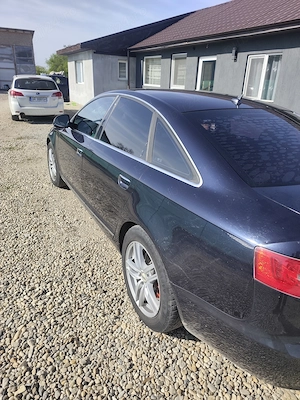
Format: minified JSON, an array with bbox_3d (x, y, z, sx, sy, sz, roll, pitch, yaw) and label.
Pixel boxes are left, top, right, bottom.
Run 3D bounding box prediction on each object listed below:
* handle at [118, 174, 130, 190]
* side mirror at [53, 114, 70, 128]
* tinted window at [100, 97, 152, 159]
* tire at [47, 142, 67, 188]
[{"bbox_3d":[-0.166,-0.111,1.713,0.060,0.090,0.185,-10,25,-28],"label":"handle"},{"bbox_3d":[-0.917,-0.820,2.793,0.210,0.145,0.140,-10,25,-28],"label":"side mirror"},{"bbox_3d":[-0.155,-0.544,1.975,0.050,0.400,0.860,17,11,-35],"label":"tinted window"},{"bbox_3d":[-1.387,-0.537,4.102,0.225,0.650,0.650,-10,25,-28],"label":"tire"}]

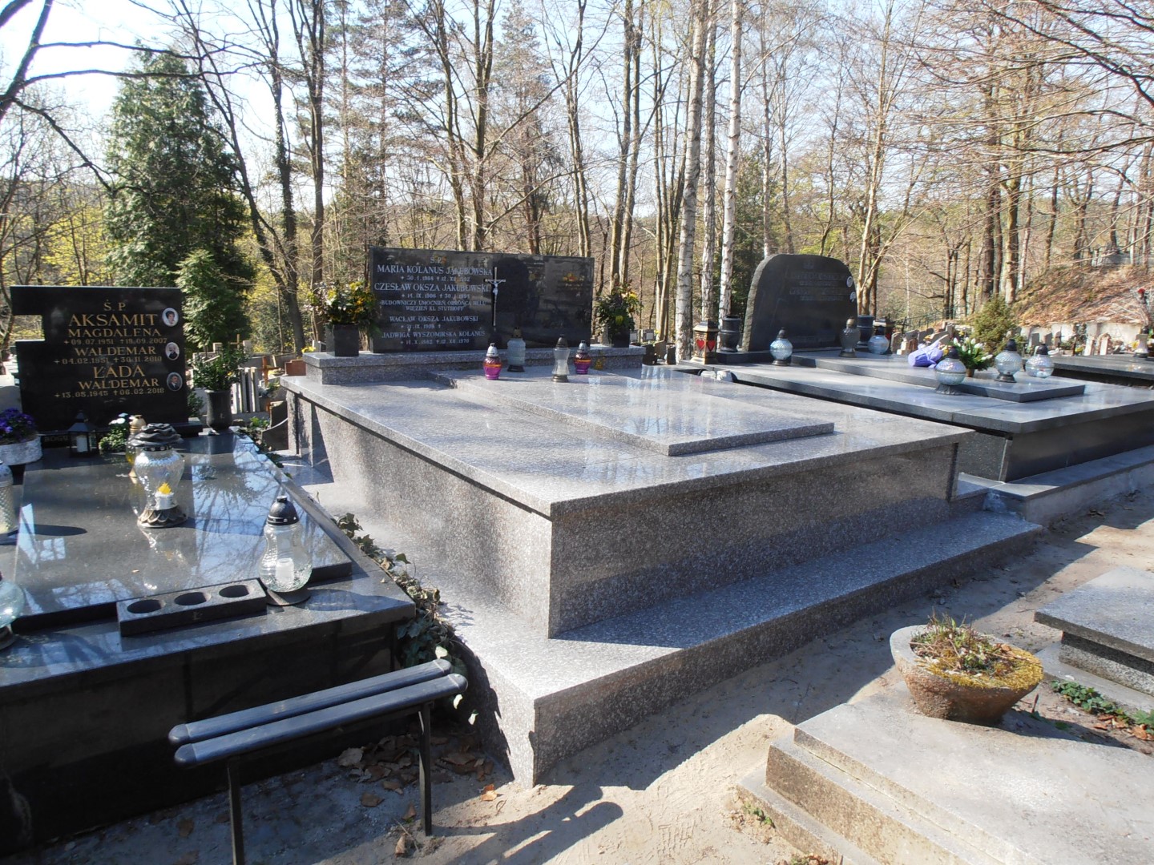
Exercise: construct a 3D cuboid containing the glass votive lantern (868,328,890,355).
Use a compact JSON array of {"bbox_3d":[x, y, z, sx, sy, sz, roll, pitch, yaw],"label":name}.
[{"bbox_3d":[2.678,-0.789,7.095,0.182,0.308,0.182,-6,14,-36],"label":"glass votive lantern"}]

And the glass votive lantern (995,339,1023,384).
[{"bbox_3d":[2.935,-0.491,5.434,0.188,0.291,0.188,-6,15,-36],"label":"glass votive lantern"}]

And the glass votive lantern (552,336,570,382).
[{"bbox_3d":[-0.091,-0.444,4.799,0.106,0.276,0.106,3,12,-1],"label":"glass votive lantern"}]

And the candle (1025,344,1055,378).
[{"bbox_3d":[3.492,-0.514,6.017,0.182,0.308,0.182,-6,14,-36],"label":"candle"}]

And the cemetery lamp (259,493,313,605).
[{"bbox_3d":[-0.829,0.328,2.278,0.142,0.303,0.142,-5,13,-31],"label":"cemetery lamp"}]

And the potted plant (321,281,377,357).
[{"bbox_3d":[-1.356,-0.672,4.716,0.322,0.430,0.322,-6,15,-36],"label":"potted plant"}]

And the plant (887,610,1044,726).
[{"bbox_3d":[1.173,0.703,2.402,0.416,0.212,0.416,-6,15,-36],"label":"plant"}]

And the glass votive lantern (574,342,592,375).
[{"bbox_3d":[0.040,-0.484,5.164,0.108,0.213,0.108,3,12,-1],"label":"glass votive lantern"}]

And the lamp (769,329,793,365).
[{"bbox_3d":[1.617,-0.670,6.250,0.173,0.285,0.173,-6,15,-36],"label":"lamp"}]

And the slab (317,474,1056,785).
[{"bbox_3d":[0.202,0.437,4.345,3.059,0.256,3.054,-6,15,-36],"label":"slab"}]

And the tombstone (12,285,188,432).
[{"bbox_3d":[-2.275,-0.358,3.858,0.689,0.668,0.070,-5,13,-31],"label":"tombstone"}]

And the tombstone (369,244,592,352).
[{"bbox_3d":[-0.573,-0.860,5.269,1.635,0.624,0.065,-6,14,-36],"label":"tombstone"}]

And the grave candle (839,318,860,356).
[{"bbox_3d":[2.325,-0.815,6.821,0.169,0.340,0.169,-6,14,-36],"label":"grave candle"}]

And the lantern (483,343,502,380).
[{"bbox_3d":[-0.501,-0.426,4.779,0.105,0.214,0.105,3,12,-1],"label":"lantern"}]

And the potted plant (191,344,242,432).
[{"bbox_3d":[-1.997,-0.245,4.420,0.272,0.462,0.272,-6,15,-36],"label":"potted plant"}]

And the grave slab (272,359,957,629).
[{"bbox_3d":[0.139,0.026,4.476,2.650,0.485,2.871,-6,15,-36],"label":"grave slab"}]

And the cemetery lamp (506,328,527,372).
[{"bbox_3d":[-0.377,-0.517,4.989,0.121,0.273,0.121,2,11,0],"label":"cemetery lamp"}]

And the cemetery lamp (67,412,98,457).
[{"bbox_3d":[-2.177,0.004,3.518,0.088,0.196,0.088,1,11,-8],"label":"cemetery lamp"}]

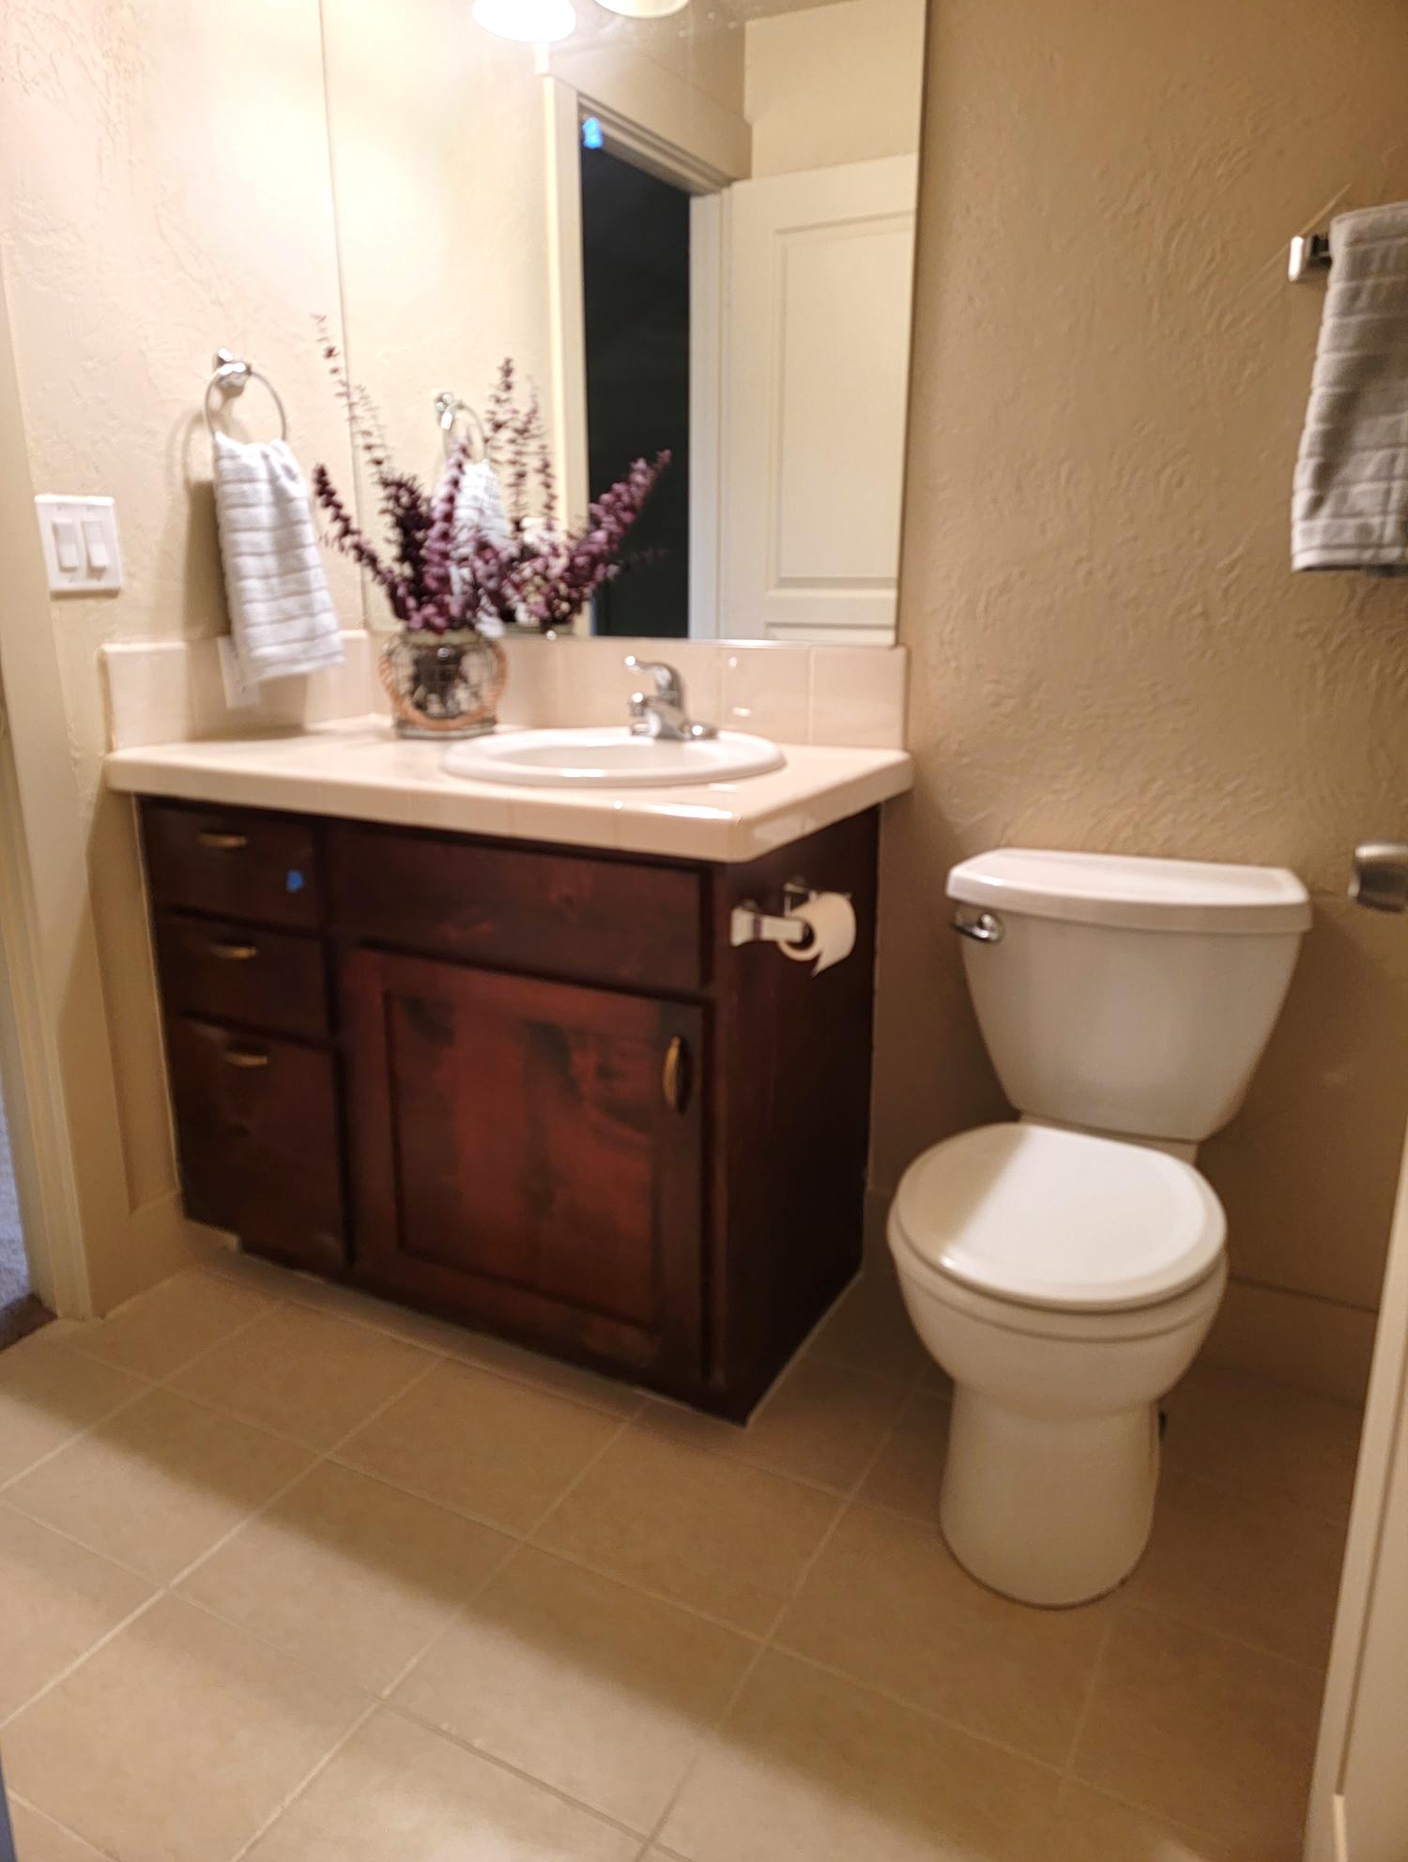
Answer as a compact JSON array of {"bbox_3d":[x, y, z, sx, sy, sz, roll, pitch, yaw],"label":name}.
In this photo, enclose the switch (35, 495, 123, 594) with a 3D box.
[{"bbox_3d":[-0.874,-0.541,1.828,0.012,0.124,0.119,9,18,26],"label":"switch"}]

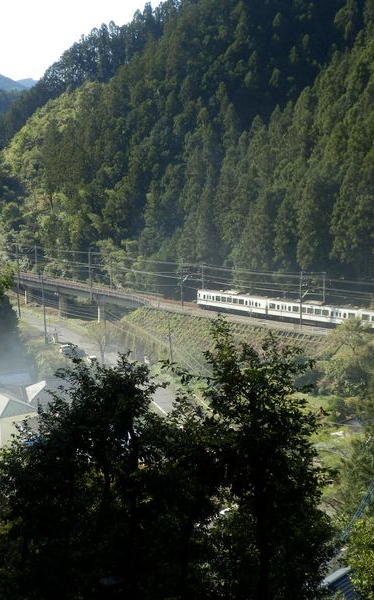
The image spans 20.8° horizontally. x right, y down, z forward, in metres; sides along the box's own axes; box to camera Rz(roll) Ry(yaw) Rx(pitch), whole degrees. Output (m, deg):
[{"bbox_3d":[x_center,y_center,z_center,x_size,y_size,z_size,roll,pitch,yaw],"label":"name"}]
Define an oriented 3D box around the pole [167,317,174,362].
[{"bbox_3d":[-2.850,7.744,180.000,0.280,9.980,0.280,-1,8,0],"label":"pole"}]

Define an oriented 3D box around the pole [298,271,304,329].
[{"bbox_3d":[18.450,0.121,164.000,0.330,9.690,0.330,-1,8,0],"label":"pole"}]

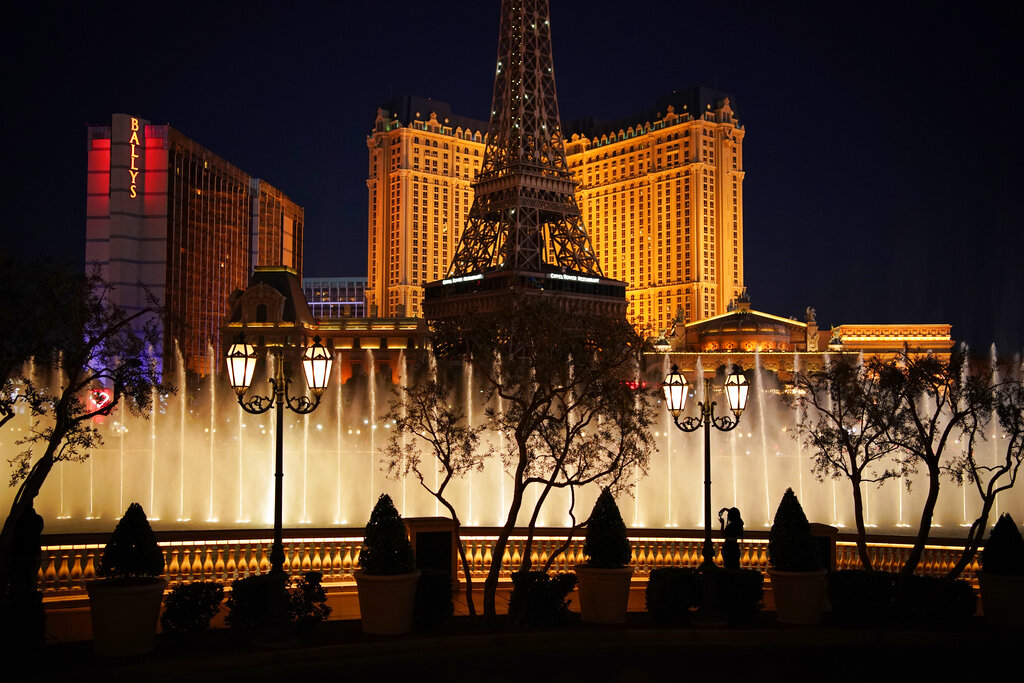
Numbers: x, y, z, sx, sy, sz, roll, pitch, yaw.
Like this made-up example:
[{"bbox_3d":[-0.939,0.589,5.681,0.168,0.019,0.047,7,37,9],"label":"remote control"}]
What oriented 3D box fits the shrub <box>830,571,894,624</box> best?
[{"bbox_3d":[6.233,4.468,17.728,1.200,0.950,1.100,0,-3,0],"label":"shrub"}]

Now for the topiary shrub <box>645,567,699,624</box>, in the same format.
[{"bbox_3d":[2.665,4.261,16.700,0.880,0.800,0.800,0,-4,0],"label":"topiary shrub"}]

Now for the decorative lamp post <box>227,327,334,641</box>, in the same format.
[{"bbox_3d":[-3.333,2.083,14.380,1.520,4.400,0.550,2,-4,-25],"label":"decorative lamp post"}]

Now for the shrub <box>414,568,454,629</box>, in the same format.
[{"bbox_3d":[-1.269,3.886,15.200,0.820,0.800,0.800,1,-4,-8],"label":"shrub"}]

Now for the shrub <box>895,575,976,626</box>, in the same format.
[{"bbox_3d":[7.433,4.519,17.500,1.200,0.780,0.850,1,-4,-8],"label":"shrub"}]

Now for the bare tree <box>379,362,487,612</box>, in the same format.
[{"bbox_3d":[-1.325,2.483,16.824,1.740,4.200,1.600,0,-3,0],"label":"bare tree"}]

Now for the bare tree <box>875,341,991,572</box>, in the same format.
[{"bbox_3d":[7.552,2.570,18.045,2.100,4.900,1.900,0,-3,0],"label":"bare tree"}]

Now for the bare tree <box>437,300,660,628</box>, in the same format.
[{"bbox_3d":[0.501,1.935,16.000,3.600,5.100,3.200,0,-4,0],"label":"bare tree"}]

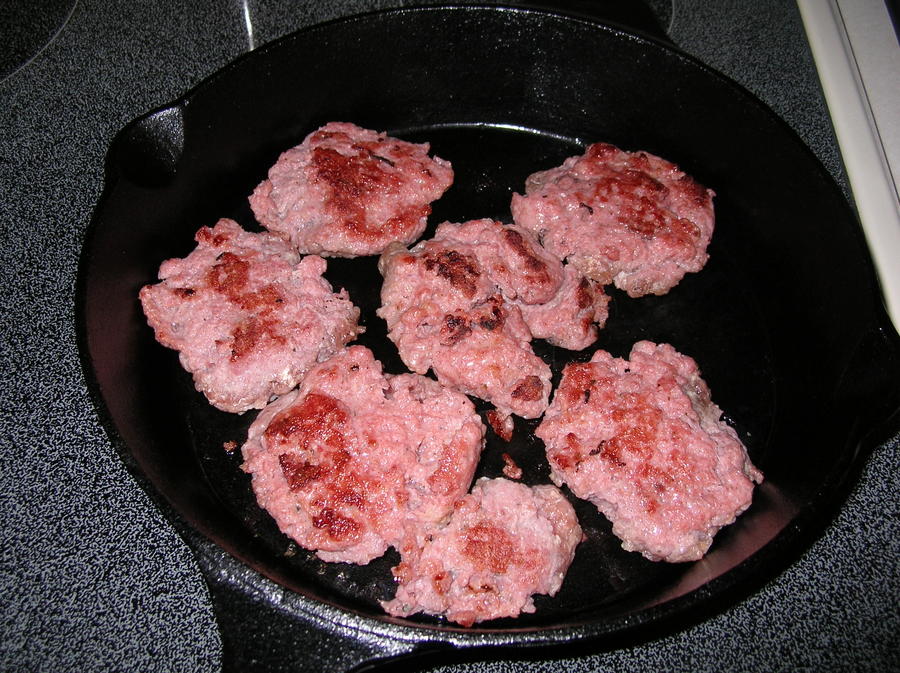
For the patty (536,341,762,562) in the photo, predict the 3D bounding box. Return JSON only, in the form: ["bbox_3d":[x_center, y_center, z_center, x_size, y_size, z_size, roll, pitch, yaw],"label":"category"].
[{"bbox_3d":[0.079,0.041,0.364,0.082,0.015,0.086,-36,63,-23],"label":"patty"}]

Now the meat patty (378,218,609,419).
[{"bbox_3d":[0.015,-0.016,0.401,0.100,0.017,0.092,30,60,18],"label":"meat patty"}]

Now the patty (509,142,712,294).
[{"bbox_3d":[0.081,-0.056,0.431,0.086,0.015,0.088,1,55,-1],"label":"patty"}]

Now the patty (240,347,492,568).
[{"bbox_3d":[-0.033,0.043,0.359,0.083,0.015,0.084,1,55,-1],"label":"patty"}]

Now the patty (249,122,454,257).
[{"bbox_3d":[-0.046,-0.068,0.436,0.081,0.016,0.084,1,55,-1],"label":"patty"}]

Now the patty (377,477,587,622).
[{"bbox_3d":[0.014,0.076,0.338,0.067,0.014,0.057,7,55,3],"label":"patty"}]

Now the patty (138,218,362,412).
[{"bbox_3d":[-0.086,-0.015,0.398,0.078,0.016,0.096,-35,63,-23],"label":"patty"}]

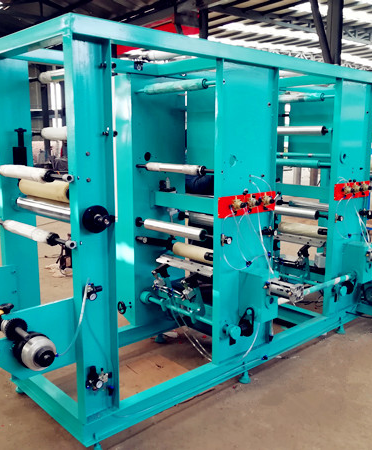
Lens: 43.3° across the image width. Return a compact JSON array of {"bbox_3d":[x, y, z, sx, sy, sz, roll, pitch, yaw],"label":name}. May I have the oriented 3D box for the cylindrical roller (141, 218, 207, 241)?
[{"bbox_3d":[-0.086,0.031,3.122,0.063,0.063,0.630,-9,14,-41],"label":"cylindrical roller"}]

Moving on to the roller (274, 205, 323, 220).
[{"bbox_3d":[0.889,-0.124,4.096,0.082,0.082,0.651,-10,14,-42],"label":"roller"}]

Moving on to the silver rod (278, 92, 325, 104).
[{"bbox_3d":[0.882,-1.057,3.932,0.071,0.071,0.620,-10,14,-42],"label":"silver rod"}]

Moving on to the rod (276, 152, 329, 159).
[{"bbox_3d":[0.947,-0.588,3.940,0.034,0.034,0.800,-9,14,-41],"label":"rod"}]

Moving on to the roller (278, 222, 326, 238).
[{"bbox_3d":[1.107,0.037,4.311,0.105,0.105,0.620,-10,14,-42],"label":"roller"}]

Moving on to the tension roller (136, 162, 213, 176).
[{"bbox_3d":[-0.089,-0.367,3.051,0.058,0.058,0.780,-9,14,-41],"label":"tension roller"}]

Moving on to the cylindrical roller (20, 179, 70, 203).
[{"bbox_3d":[-0.751,-0.183,2.586,0.099,0.099,0.725,-10,14,-42],"label":"cylindrical roller"}]

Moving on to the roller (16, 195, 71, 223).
[{"bbox_3d":[-0.750,-0.077,2.592,0.080,0.080,0.766,-10,14,-42],"label":"roller"}]

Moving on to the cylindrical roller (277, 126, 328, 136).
[{"bbox_3d":[0.914,-0.797,3.976,0.082,0.082,0.693,-10,14,-42],"label":"cylindrical roller"}]

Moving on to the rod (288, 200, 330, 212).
[{"bbox_3d":[1.231,-0.164,4.404,0.065,0.065,0.620,-10,14,-42],"label":"rod"}]

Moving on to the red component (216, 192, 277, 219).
[{"bbox_3d":[0.399,-0.123,2.838,0.530,0.122,0.080,-9,14,-41],"label":"red component"}]

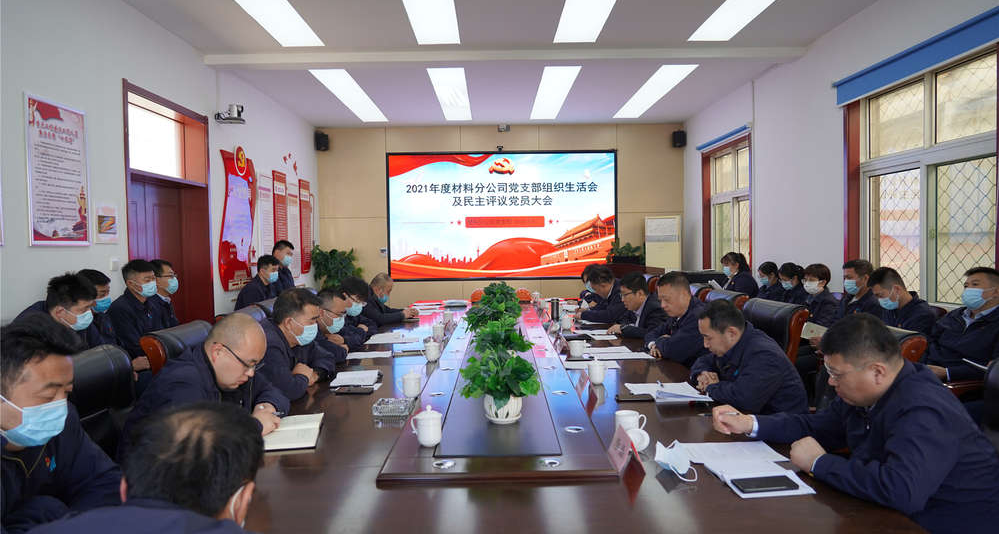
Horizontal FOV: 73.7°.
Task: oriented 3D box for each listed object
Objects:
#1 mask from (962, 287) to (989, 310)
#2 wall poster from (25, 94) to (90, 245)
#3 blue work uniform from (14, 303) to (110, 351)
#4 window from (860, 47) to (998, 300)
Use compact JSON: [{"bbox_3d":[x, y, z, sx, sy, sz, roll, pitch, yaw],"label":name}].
[{"bbox_3d":[2.659,0.177,3.696,0.090,0.120,0.140,-1,2,-9],"label":"mask"},{"bbox_3d":[-2.811,-0.587,4.274,0.025,0.900,0.582,-1,2,0],"label":"wall poster"},{"bbox_3d":[-1.972,0.487,2.990,0.550,0.640,0.520,-1,2,0],"label":"blue work uniform"},{"bbox_3d":[3.124,-0.600,4.923,0.140,1.680,1.660,-1,2,-1],"label":"window"}]

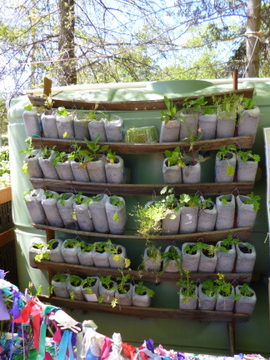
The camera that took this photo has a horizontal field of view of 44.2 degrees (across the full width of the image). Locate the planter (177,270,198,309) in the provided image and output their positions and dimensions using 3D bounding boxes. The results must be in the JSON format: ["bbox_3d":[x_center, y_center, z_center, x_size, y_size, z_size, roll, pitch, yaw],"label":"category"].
[{"bbox_3d":[0.334,0.698,2.110,0.114,0.207,0.100,2,7,12],"label":"planter"}]

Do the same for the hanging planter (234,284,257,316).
[{"bbox_3d":[0.673,0.722,2.037,0.118,0.148,0.100,2,7,12],"label":"hanging planter"}]

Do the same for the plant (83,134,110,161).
[{"bbox_3d":[-0.222,-0.192,1.942,0.111,0.143,0.135,2,9,12],"label":"plant"}]

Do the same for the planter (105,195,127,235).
[{"bbox_3d":[-0.105,0.202,1.930,0.098,0.218,0.095,-2,8,11],"label":"planter"}]

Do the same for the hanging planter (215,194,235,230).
[{"bbox_3d":[0.501,0.187,1.851,0.095,0.190,0.100,0,8,4],"label":"hanging planter"}]

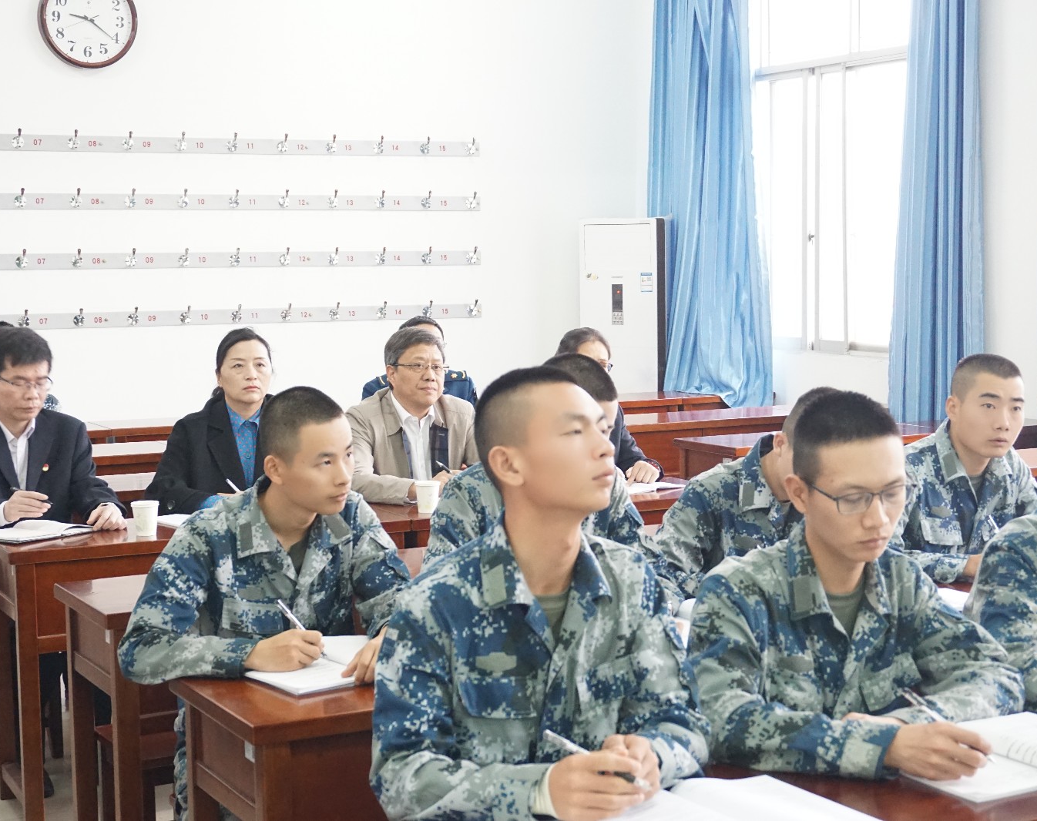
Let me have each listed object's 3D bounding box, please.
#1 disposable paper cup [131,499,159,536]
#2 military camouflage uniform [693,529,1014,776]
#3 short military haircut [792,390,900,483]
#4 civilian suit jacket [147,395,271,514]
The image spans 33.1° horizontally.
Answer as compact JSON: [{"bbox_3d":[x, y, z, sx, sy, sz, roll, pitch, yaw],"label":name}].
[{"bbox_3d":[-1.036,0.302,4.836,0.078,0.088,0.078,-1,5,0],"label":"disposable paper cup"},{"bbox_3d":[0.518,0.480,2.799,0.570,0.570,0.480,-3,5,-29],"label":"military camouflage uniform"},{"bbox_3d":[0.507,0.043,2.700,0.165,0.145,0.190,-3,21,-29],"label":"short military haircut"},{"bbox_3d":[-0.857,0.255,5.503,0.550,0.620,0.420,-2,5,-20],"label":"civilian suit jacket"}]

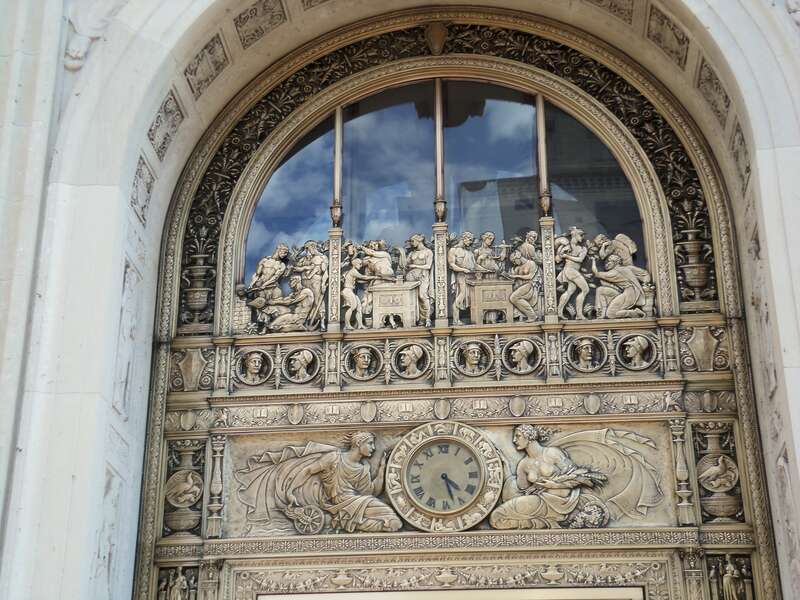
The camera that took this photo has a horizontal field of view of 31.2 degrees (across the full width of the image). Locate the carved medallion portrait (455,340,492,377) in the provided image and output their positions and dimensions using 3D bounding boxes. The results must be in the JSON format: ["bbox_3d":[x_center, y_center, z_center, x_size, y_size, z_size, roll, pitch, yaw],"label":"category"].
[{"bbox_3d":[0.653,0.519,12.745,0.350,0.350,0.090,-2,-28,4],"label":"carved medallion portrait"}]

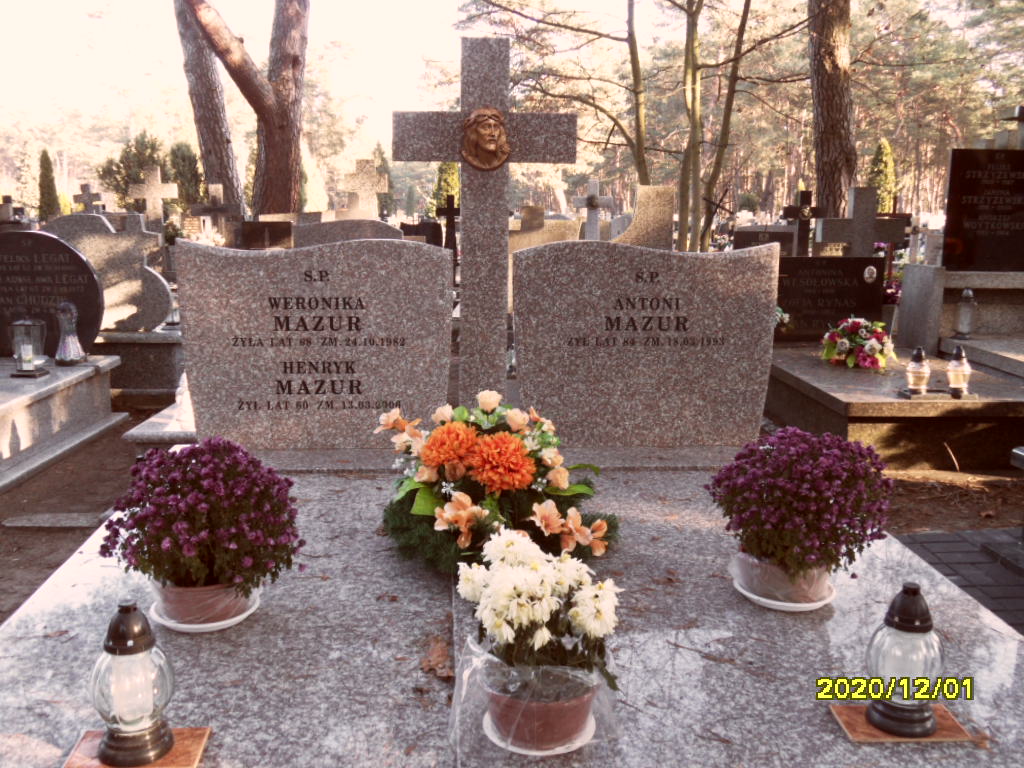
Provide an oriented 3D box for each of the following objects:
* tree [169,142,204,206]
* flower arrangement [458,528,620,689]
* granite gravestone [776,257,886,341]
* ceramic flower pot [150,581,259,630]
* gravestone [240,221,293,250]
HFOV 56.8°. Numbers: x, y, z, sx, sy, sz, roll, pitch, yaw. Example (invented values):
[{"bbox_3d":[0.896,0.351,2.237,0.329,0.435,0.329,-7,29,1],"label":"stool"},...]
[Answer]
[{"bbox_3d":[-8.293,-4.861,24.249,0.860,2.523,0.860,0,11,-4],"label":"tree"},{"bbox_3d":[0.046,0.358,1.467,0.245,0.250,0.230,0,11,-4],"label":"flower arrangement"},{"bbox_3d":[2.095,-0.578,6.419,0.870,0.570,0.100,0,11,-4],"label":"granite gravestone"},{"bbox_3d":[-0.642,0.422,1.969,0.226,0.100,0.226,0,11,-4],"label":"ceramic flower pot"},{"bbox_3d":[-2.990,-1.665,11.613,0.620,0.650,0.100,0,11,-4],"label":"gravestone"}]

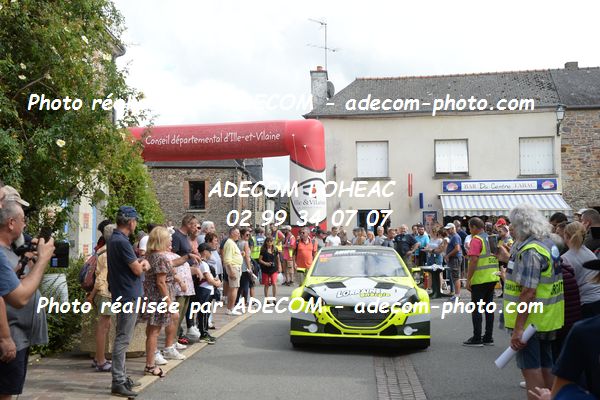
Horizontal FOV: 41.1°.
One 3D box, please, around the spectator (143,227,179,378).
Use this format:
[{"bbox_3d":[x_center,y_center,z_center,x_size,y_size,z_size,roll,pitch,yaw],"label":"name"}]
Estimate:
[{"bbox_3d":[-1.499,1.074,8.562,0.400,1.590,0.470,0,-2,-2],"label":"spectator"}]

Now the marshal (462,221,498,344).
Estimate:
[{"bbox_3d":[2.440,1.091,10.814,0.380,1.745,0.500,-2,-3,34],"label":"marshal"}]

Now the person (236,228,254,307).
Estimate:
[{"bbox_3d":[-1.161,1.455,17.148,0.500,1.670,0.330,3,-4,-45],"label":"person"}]

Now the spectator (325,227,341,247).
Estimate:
[{"bbox_3d":[0.941,1.676,22.744,0.500,1.770,0.300,0,-3,-6],"label":"spectator"}]

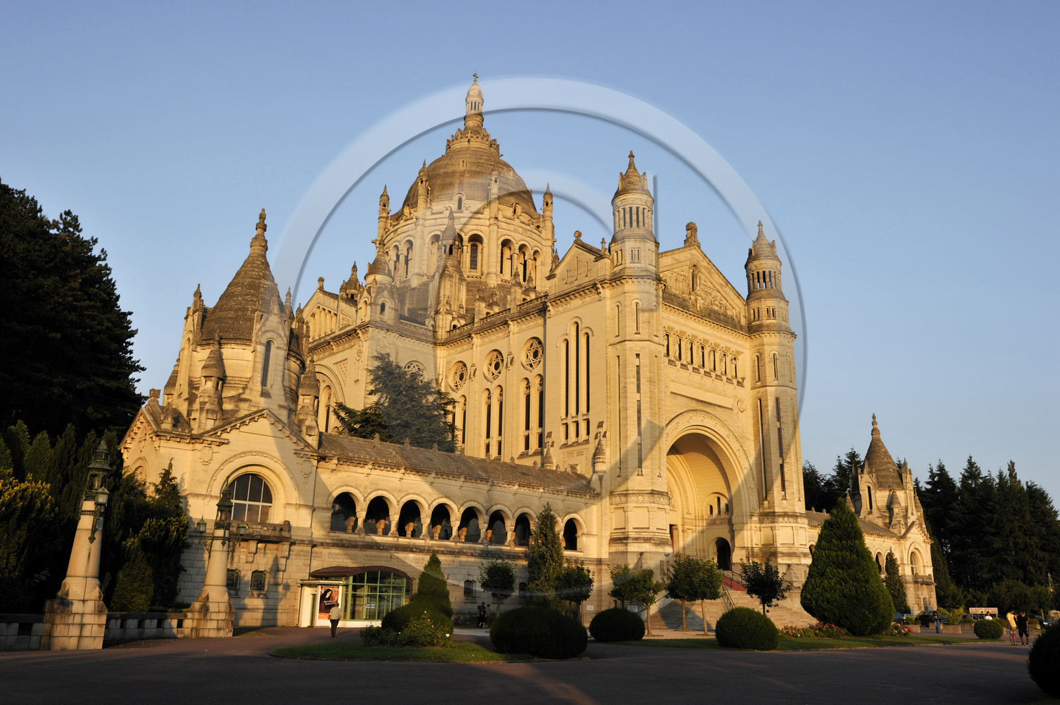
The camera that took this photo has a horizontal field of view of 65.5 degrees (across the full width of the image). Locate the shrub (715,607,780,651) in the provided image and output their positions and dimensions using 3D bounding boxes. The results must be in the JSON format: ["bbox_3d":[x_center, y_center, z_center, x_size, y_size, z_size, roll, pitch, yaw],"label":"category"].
[{"bbox_3d":[10.076,12.802,38.183,2.900,1.900,2.900,16,-22,-40],"label":"shrub"}]

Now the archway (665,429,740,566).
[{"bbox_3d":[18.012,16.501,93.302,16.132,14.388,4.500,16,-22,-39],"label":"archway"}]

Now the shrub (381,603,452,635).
[{"bbox_3d":[-5.160,12.342,37.645,3.150,1.650,3.150,3,-17,-7],"label":"shrub"}]

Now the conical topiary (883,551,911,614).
[{"bbox_3d":[46.860,30.029,105.524,2.800,8.700,2.800,-6,-18,22],"label":"conical topiary"}]

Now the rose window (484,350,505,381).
[{"bbox_3d":[-4.150,1.526,94.889,0.450,3.650,3.600,16,-22,-40],"label":"rose window"}]

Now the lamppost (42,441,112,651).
[{"bbox_3d":[-15.132,6.415,28.227,1.750,7.020,1.750,16,-22,-40],"label":"lamppost"}]

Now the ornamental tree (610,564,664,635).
[{"bbox_3d":[7.088,16.292,54.439,3.432,4.561,3.089,1,-17,0],"label":"ornamental tree"}]

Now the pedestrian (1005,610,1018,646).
[{"bbox_3d":[25.290,14.436,43.295,0.520,1.750,0.520,8,-18,-22],"label":"pedestrian"}]

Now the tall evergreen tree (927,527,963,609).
[{"bbox_3d":[64.637,35.404,131.895,7.200,14.200,7.200,-7,-18,24],"label":"tall evergreen tree"}]

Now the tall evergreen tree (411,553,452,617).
[{"bbox_3d":[-6.012,14.708,50.457,2.537,4.845,2.537,1,-17,0],"label":"tall evergreen tree"}]

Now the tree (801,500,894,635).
[{"bbox_3d":[21.750,14.866,57.077,5.800,8.900,5.800,-5,-18,20],"label":"tree"}]

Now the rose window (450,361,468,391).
[{"bbox_3d":[-9.618,3.202,110.991,0.500,4.300,4.250,16,-22,-40],"label":"rose window"}]

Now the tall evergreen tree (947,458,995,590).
[{"bbox_3d":[83.907,34.374,153.700,8.500,29.500,8.500,-8,-19,27],"label":"tall evergreen tree"}]

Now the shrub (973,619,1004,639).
[{"bbox_3d":[29.754,17.925,53.431,1.720,1.200,1.720,-8,-19,27],"label":"shrub"}]

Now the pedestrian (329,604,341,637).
[{"bbox_3d":[-9.656,13.242,40.832,0.550,1.660,0.380,5,-17,-12],"label":"pedestrian"}]

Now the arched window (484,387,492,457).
[{"bbox_3d":[-4.800,7.998,93.600,0.450,7.800,1.350,16,-22,-40],"label":"arched window"}]

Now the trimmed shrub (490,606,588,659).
[{"bbox_3d":[0.288,9.183,27.219,3.250,1.600,2.800,1,-17,1],"label":"trimmed shrub"}]

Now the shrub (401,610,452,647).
[{"bbox_3d":[-4.440,11.923,35.615,2.250,1.550,2.100,16,-22,-40],"label":"shrub"}]

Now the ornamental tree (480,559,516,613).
[{"bbox_3d":[-2.238,16.997,57.821,2.558,4.907,2.558,1,-17,0],"label":"ornamental tree"}]

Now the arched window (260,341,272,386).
[{"bbox_3d":[-19.191,0.808,59.982,0.736,3.488,0.300,16,-22,-39],"label":"arched window"}]

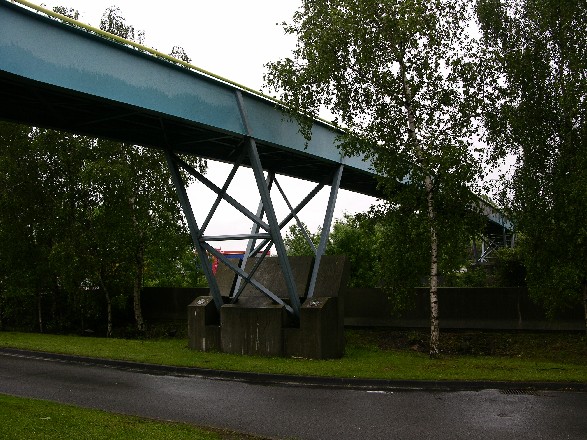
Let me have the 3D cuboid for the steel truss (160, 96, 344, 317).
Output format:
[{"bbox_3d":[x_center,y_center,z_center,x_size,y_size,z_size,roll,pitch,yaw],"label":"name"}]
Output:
[{"bbox_3d":[-0.780,0.024,14.197,2.447,4.565,4.343,-4,-6,34],"label":"steel truss"}]

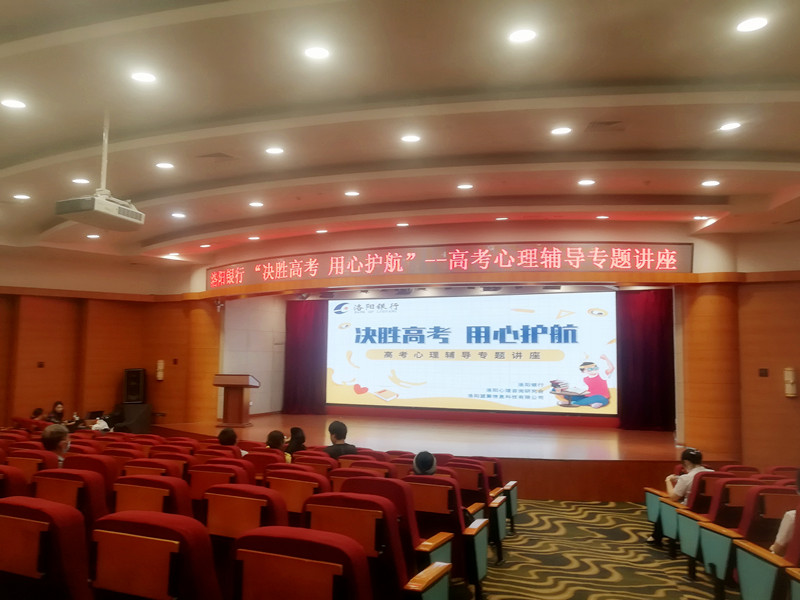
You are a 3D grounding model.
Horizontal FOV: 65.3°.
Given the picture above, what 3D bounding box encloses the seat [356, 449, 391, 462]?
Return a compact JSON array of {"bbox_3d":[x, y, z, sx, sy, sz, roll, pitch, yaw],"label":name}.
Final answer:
[{"bbox_3d":[-0.243,2.301,7.573,0.570,0.980,0.620,-2,-6,22],"label":"seat"}]

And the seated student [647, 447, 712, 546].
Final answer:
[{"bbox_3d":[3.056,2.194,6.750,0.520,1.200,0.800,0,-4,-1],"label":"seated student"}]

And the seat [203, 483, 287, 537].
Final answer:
[{"bbox_3d":[-0.656,1.421,3.195,0.570,1.030,0.680,-1,-5,21],"label":"seat"}]

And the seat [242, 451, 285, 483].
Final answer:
[{"bbox_3d":[-1.226,1.966,6.117,0.570,0.980,0.620,-2,-6,22],"label":"seat"}]

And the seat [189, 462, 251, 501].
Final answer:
[{"bbox_3d":[-1.125,1.625,4.355,0.570,1.030,0.680,-1,-5,20],"label":"seat"}]

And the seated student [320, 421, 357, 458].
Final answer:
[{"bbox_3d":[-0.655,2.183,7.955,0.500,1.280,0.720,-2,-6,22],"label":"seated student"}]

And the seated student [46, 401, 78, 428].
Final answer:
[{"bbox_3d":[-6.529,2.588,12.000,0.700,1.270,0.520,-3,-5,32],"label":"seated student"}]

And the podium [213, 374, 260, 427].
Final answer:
[{"bbox_3d":[-3.752,2.291,14.271,0.850,1.180,0.560,0,-5,11],"label":"podium"}]

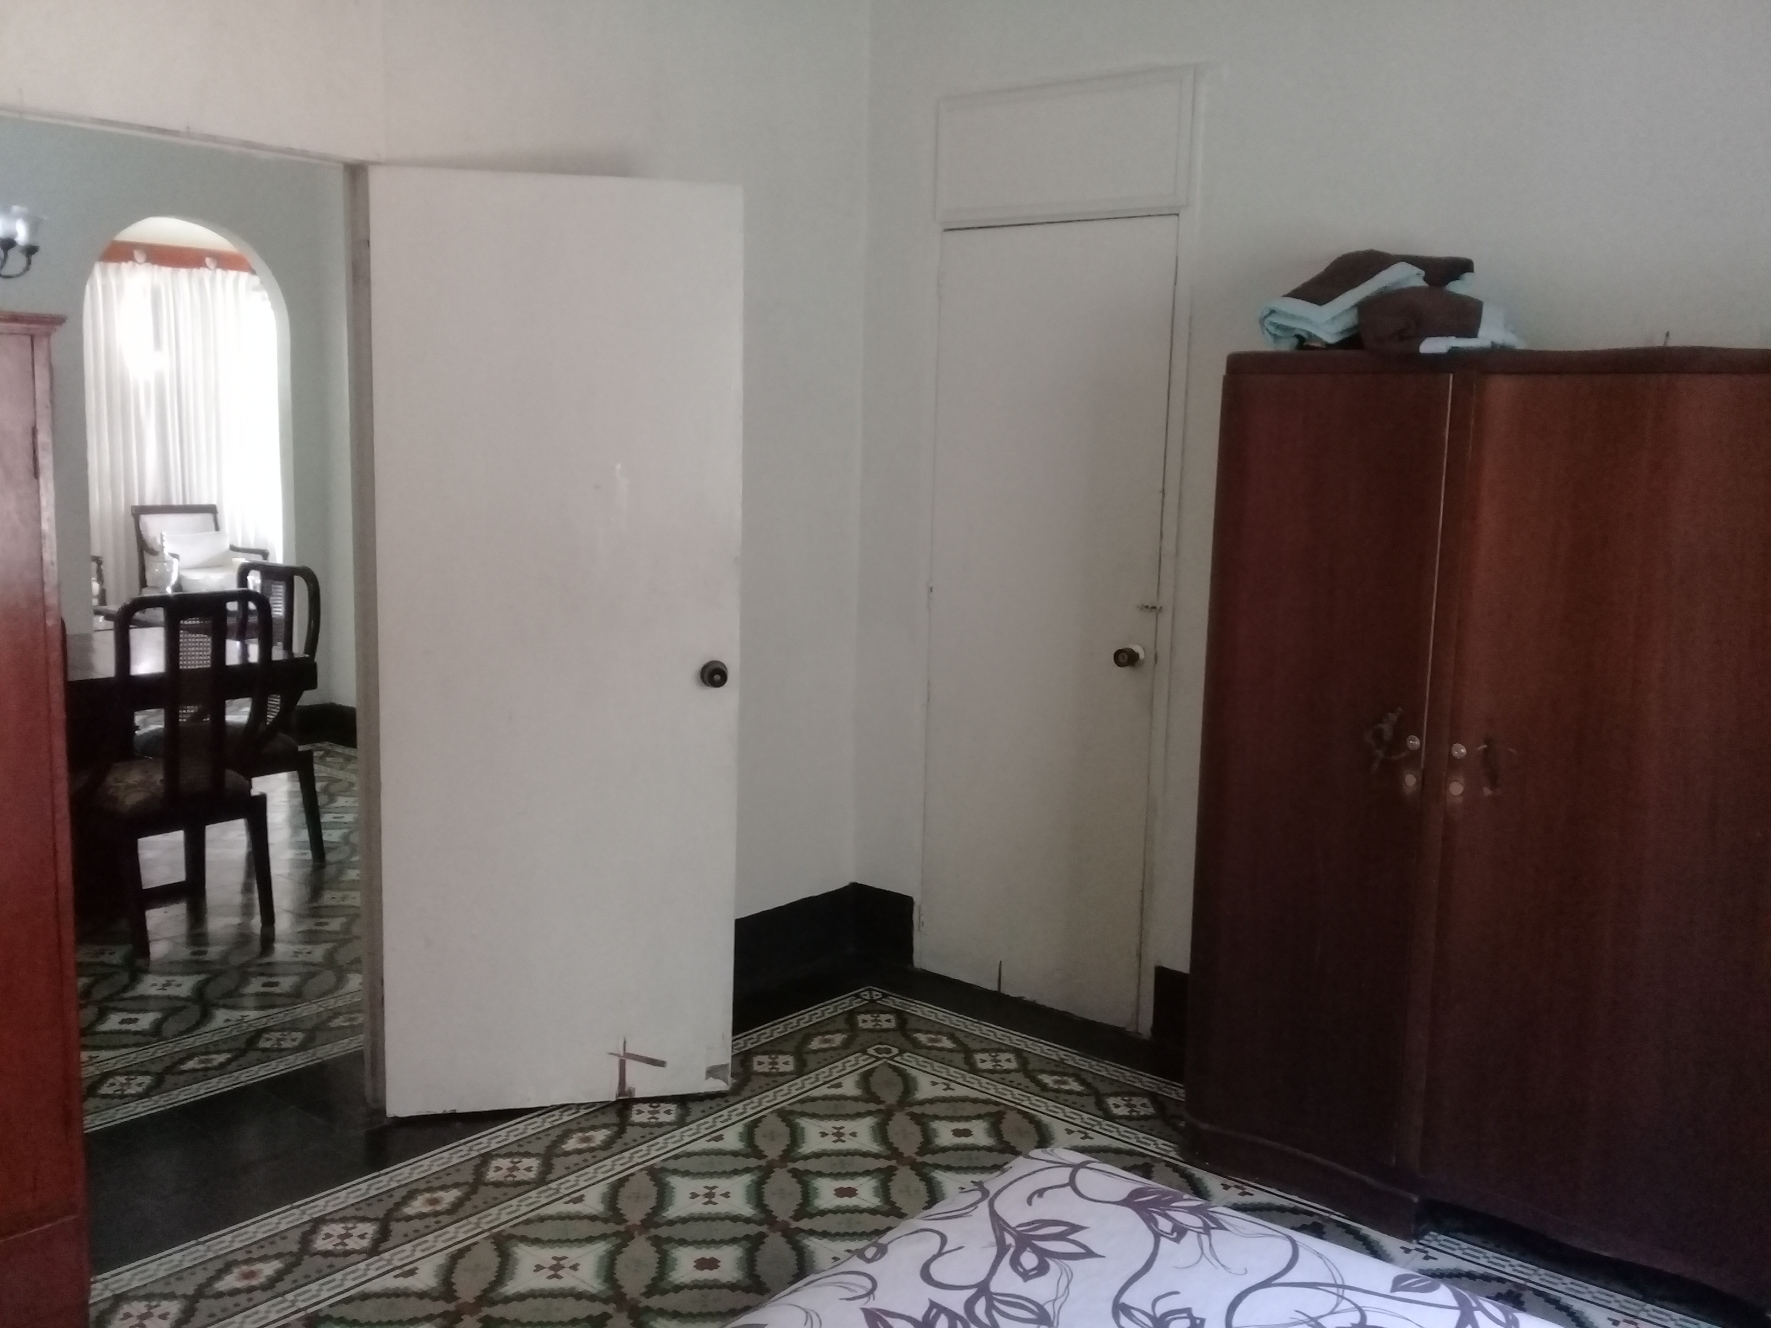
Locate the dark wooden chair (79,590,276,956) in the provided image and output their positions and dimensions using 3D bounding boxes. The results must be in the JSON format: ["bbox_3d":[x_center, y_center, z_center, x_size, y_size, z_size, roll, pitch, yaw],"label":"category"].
[{"bbox_3d":[-2.256,0.301,4.956,0.520,1.060,0.500,8,10,39],"label":"dark wooden chair"}]

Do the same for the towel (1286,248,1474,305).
[{"bbox_3d":[1.013,-0.776,3.234,0.310,0.095,0.280,8,10,39],"label":"towel"}]

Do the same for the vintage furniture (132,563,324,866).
[{"bbox_3d":[-2.357,0.205,5.671,0.500,1.060,0.520,8,10,39],"label":"vintage furniture"}]

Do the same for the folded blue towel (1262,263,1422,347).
[{"bbox_3d":[0.952,-0.723,3.278,0.280,0.150,0.280,8,10,39],"label":"folded blue towel"}]

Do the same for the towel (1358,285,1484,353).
[{"bbox_3d":[1.053,-0.677,3.140,0.230,0.120,0.230,8,10,39],"label":"towel"}]

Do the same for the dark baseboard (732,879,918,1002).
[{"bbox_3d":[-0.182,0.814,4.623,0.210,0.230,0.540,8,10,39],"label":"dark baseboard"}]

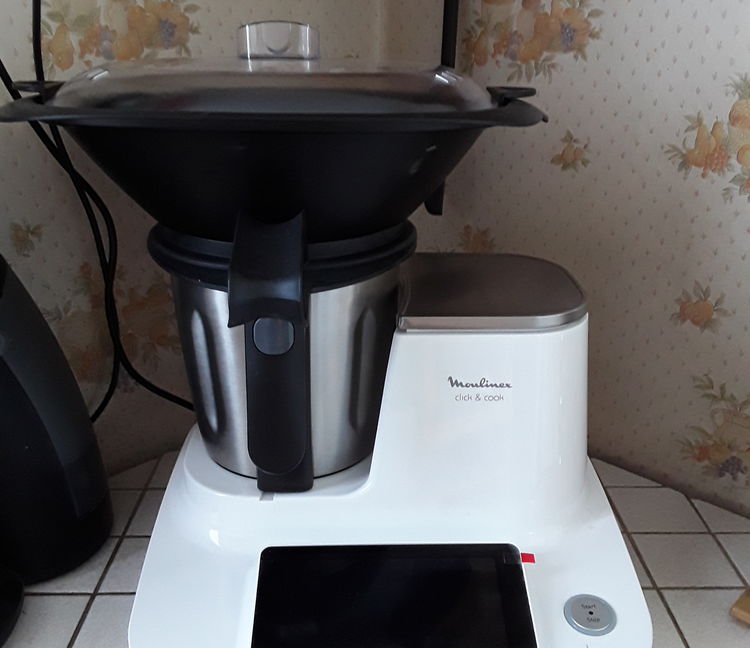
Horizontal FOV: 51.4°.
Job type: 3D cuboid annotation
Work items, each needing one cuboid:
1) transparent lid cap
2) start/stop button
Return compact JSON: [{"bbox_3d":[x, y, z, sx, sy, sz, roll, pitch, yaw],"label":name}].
[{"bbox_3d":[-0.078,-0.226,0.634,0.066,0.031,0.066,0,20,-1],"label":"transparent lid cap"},{"bbox_3d":[0.161,0.218,0.584,0.038,0.006,0.038,2,31,1],"label":"start/stop button"}]

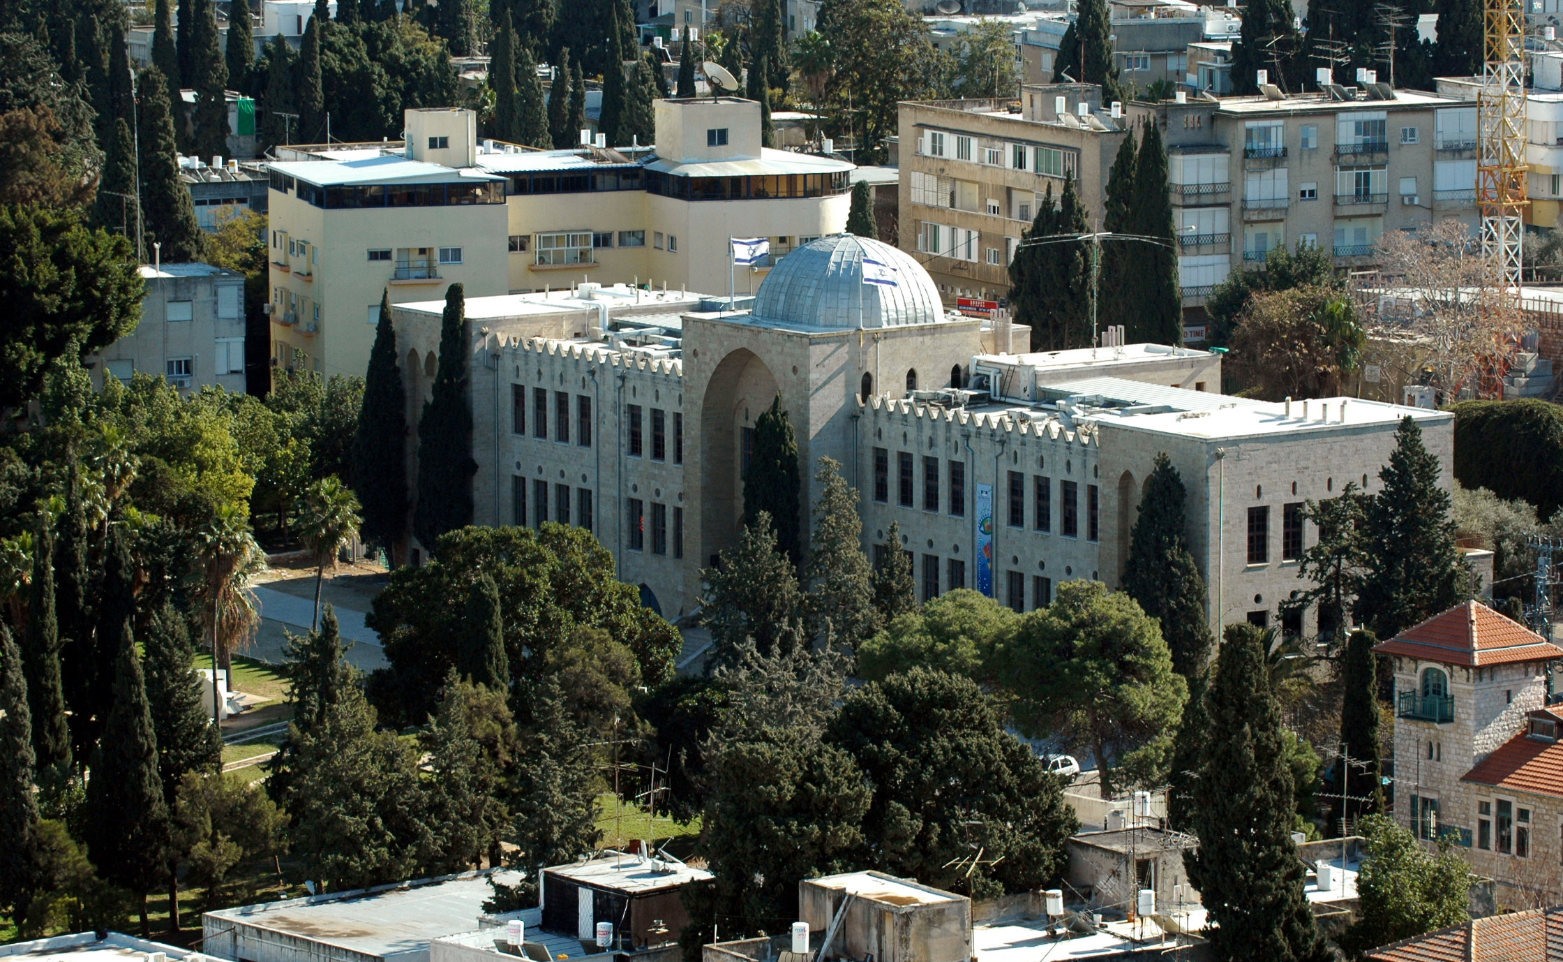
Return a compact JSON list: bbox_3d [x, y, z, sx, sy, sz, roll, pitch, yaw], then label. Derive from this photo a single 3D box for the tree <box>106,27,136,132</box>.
[{"bbox_3d":[-44.202,-23.797,455.930,2.300,13.500,2.300,0,8,0],"label":"tree"}]

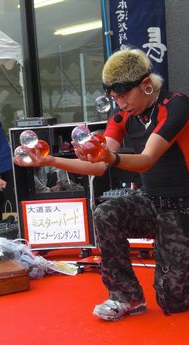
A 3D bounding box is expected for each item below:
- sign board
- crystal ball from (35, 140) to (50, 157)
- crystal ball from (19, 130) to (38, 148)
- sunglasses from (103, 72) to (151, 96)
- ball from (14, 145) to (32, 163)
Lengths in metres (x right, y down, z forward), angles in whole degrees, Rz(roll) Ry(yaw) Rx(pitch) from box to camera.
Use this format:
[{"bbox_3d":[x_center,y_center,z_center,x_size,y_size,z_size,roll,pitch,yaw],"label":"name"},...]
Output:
[{"bbox_3d":[-0.218,0.287,4.223,0.370,0.264,0.015,-3,7,8],"label":"sign board"},{"bbox_3d":[-0.226,-0.099,3.150,0.076,0.076,0.076,-4,7,0],"label":"crystal ball"},{"bbox_3d":[-0.272,-0.138,3.120,0.076,0.076,0.076,-4,7,0],"label":"crystal ball"},{"bbox_3d":[0.124,-0.347,2.980,0.135,0.055,0.150,-38,25,-30],"label":"sunglasses"},{"bbox_3d":[-0.300,-0.078,3.150,0.076,0.076,0.076,-4,7,0],"label":"ball"}]

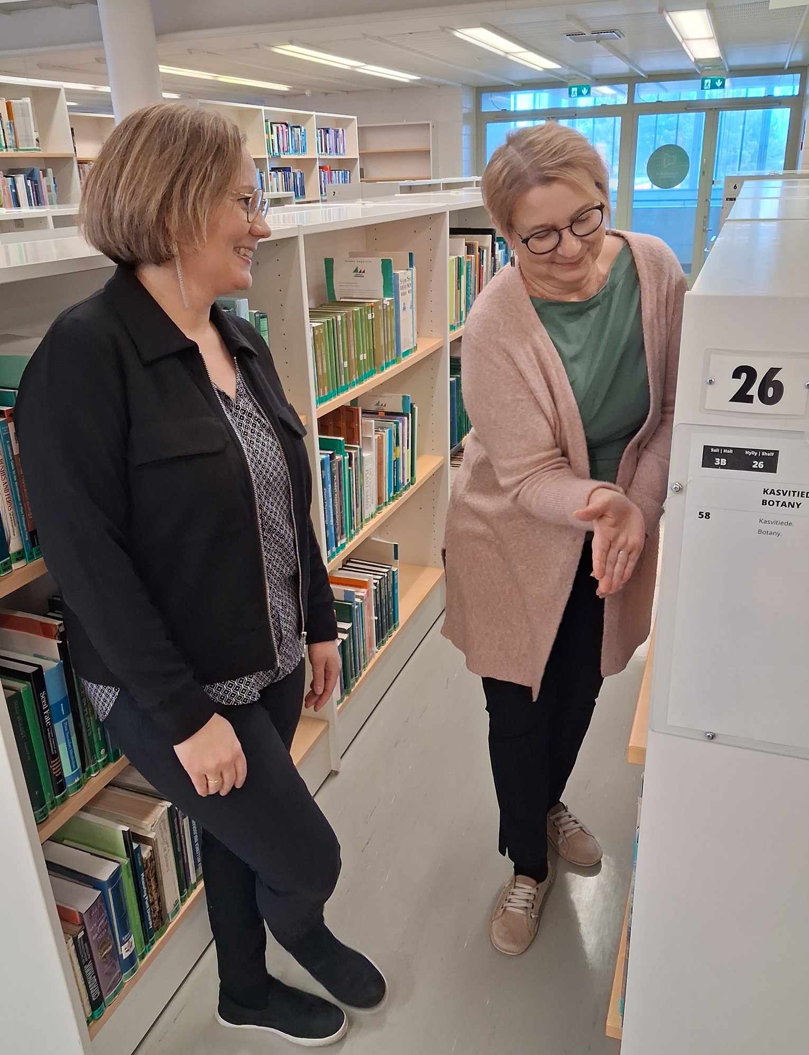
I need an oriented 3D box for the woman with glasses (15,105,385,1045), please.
[{"bbox_3d":[-0.289,0.232,1.386,0.393,1.661,0.463,11,26,29],"label":"woman with glasses"}]

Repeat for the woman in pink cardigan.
[{"bbox_3d":[0.296,0.134,1.607,0.440,1.641,0.597,-6,23,-10],"label":"woman in pink cardigan"}]

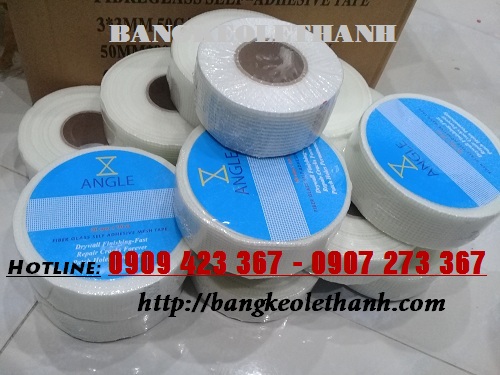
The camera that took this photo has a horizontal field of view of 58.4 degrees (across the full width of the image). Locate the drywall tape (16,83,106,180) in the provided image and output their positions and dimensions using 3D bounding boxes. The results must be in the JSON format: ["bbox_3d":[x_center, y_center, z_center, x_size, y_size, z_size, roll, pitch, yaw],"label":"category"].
[{"bbox_3d":[-0.170,-0.045,0.485,0.138,0.050,0.138,-11,56,-18],"label":"drywall tape"}]

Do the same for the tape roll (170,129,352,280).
[{"bbox_3d":[0.009,0.002,0.372,0.139,0.049,0.139,5,51,-6],"label":"tape roll"}]

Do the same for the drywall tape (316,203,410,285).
[{"bbox_3d":[0.093,0.017,0.437,0.147,0.047,0.147,5,52,-7],"label":"drywall tape"}]

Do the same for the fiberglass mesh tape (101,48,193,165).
[{"bbox_3d":[-0.075,-0.077,0.449,0.138,0.050,0.138,2,53,-10],"label":"fiberglass mesh tape"}]

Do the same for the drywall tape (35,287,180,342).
[{"bbox_3d":[-0.128,0.067,0.420,0.139,0.049,0.139,-4,54,-18],"label":"drywall tape"}]

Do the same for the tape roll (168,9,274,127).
[{"bbox_3d":[-0.009,-0.120,0.464,0.142,0.050,0.142,8,53,-3],"label":"tape roll"}]

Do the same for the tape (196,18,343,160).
[{"bbox_3d":[0.014,-0.086,0.378,0.117,0.051,0.117,5,53,-6],"label":"tape"}]

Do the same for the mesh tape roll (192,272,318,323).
[{"bbox_3d":[0.006,0.056,0.451,0.145,0.052,0.145,14,51,2],"label":"mesh tape roll"}]

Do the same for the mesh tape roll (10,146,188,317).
[{"bbox_3d":[-0.117,0.035,0.383,0.144,0.052,0.144,-5,54,-17],"label":"mesh tape roll"}]

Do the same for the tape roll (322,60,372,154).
[{"bbox_3d":[0.062,-0.090,0.496,0.138,0.050,0.138,5,55,-7],"label":"tape roll"}]

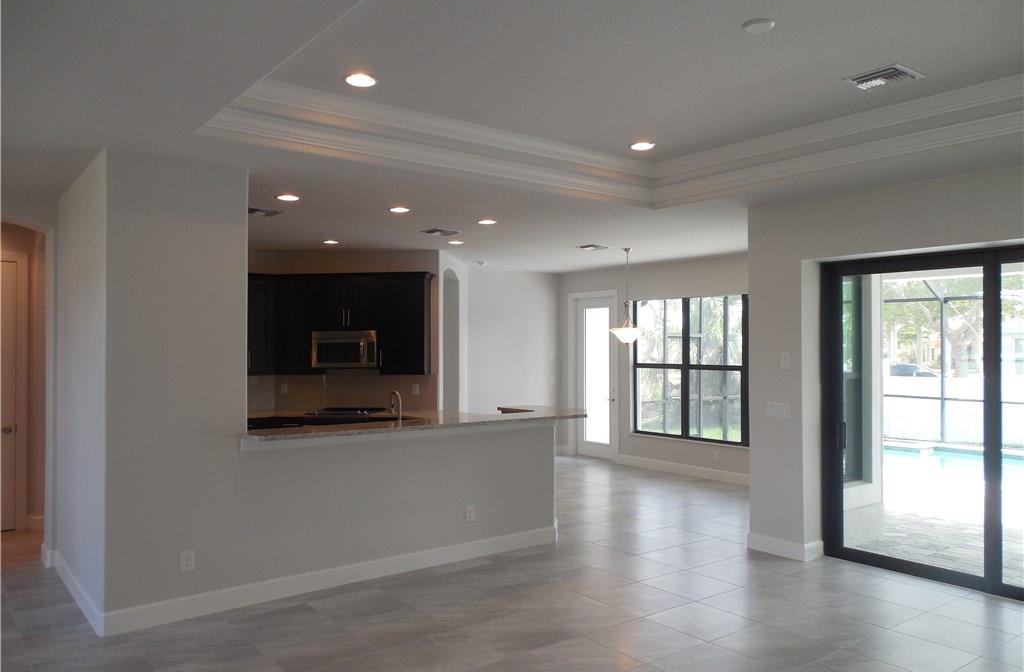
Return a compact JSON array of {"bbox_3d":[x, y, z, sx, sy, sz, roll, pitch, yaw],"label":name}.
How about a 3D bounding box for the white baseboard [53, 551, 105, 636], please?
[{"bbox_3d":[-2.926,1.688,4.963,0.021,0.139,1.749,1,-1,-38],"label":"white baseboard"}]

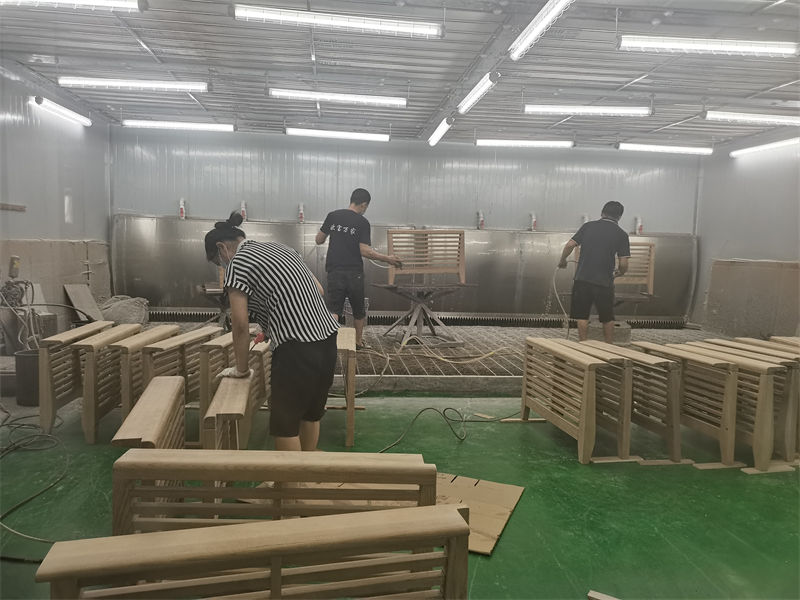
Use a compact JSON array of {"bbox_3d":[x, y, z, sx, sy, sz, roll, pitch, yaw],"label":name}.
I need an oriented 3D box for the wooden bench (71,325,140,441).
[{"bbox_3d":[-1.962,0.531,4.056,0.129,0.591,0.880,1,5,-7],"label":"wooden bench"}]

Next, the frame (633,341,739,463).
[{"bbox_3d":[1.784,0.630,3.899,0.129,0.591,0.880,1,5,-10],"label":"frame"}]

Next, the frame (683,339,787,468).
[{"bbox_3d":[2.029,0.641,3.837,0.129,0.591,0.880,1,5,-12],"label":"frame"}]

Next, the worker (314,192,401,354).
[{"bbox_3d":[-0.449,-0.310,6.349,0.720,1.660,0.580,4,5,23],"label":"worker"}]

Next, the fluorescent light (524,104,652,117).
[{"bbox_3d":[1.750,-1.757,5.544,1.260,0.085,0.105,1,5,-7],"label":"fluorescent light"}]

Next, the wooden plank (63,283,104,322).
[{"bbox_3d":[-3.452,0.121,6.668,0.025,0.664,0.380,-27,1,9],"label":"wooden plank"}]

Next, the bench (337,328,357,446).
[{"bbox_3d":[-0.372,0.568,4.153,0.129,0.591,0.880,1,5,-5],"label":"bench"}]

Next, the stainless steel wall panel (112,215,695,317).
[{"bbox_3d":[0.263,-0.424,8.308,8.120,1.220,0.200,1,5,-7],"label":"stainless steel wall panel"}]

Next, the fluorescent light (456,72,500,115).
[{"bbox_3d":[0.646,-1.722,5.093,0.105,0.085,1.260,1,5,-7],"label":"fluorescent light"}]

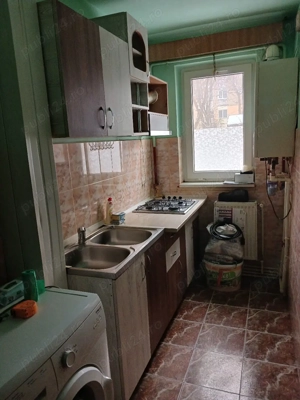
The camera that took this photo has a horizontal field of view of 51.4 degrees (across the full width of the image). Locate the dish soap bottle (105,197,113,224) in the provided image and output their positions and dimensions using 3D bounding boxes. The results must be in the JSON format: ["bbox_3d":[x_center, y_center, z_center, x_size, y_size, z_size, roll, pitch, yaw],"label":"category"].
[{"bbox_3d":[-0.324,0.089,2.506,0.050,0.218,0.060,1,12,21],"label":"dish soap bottle"}]

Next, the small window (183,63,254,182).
[{"bbox_3d":[0.730,-0.793,3.317,0.745,1.213,0.100,1,12,21],"label":"small window"}]

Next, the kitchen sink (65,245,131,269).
[{"bbox_3d":[-0.333,0.403,1.860,0.400,0.150,0.345,1,12,21],"label":"kitchen sink"}]

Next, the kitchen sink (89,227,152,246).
[{"bbox_3d":[-0.197,0.326,2.217,0.400,0.150,0.345,1,12,21],"label":"kitchen sink"}]

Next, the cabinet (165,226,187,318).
[{"bbox_3d":[-0.003,0.556,2.769,0.512,0.760,0.619,1,12,21],"label":"cabinet"}]

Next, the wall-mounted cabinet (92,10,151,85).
[{"bbox_3d":[-0.227,-1.133,2.420,0.310,0.413,0.395,1,12,21],"label":"wall-mounted cabinet"}]

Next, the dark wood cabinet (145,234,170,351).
[{"bbox_3d":[-0.181,0.652,2.302,0.512,0.760,0.399,1,12,21],"label":"dark wood cabinet"}]

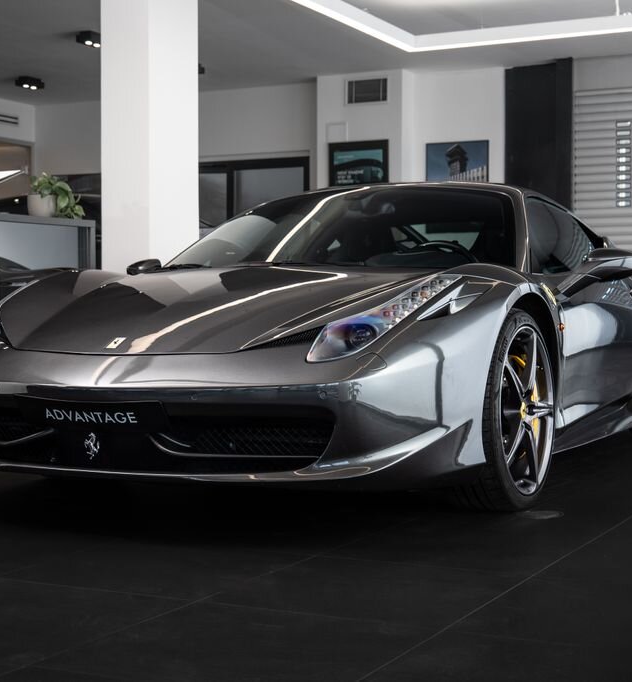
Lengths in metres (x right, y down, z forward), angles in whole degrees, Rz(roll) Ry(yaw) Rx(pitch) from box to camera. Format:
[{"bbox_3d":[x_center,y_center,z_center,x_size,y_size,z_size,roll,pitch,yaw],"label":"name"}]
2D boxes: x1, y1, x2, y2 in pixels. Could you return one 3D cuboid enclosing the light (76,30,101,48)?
[{"bbox_3d":[-1.735,-2.344,10.191,0.140,0.085,0.240,1,2,27],"label":"light"}]

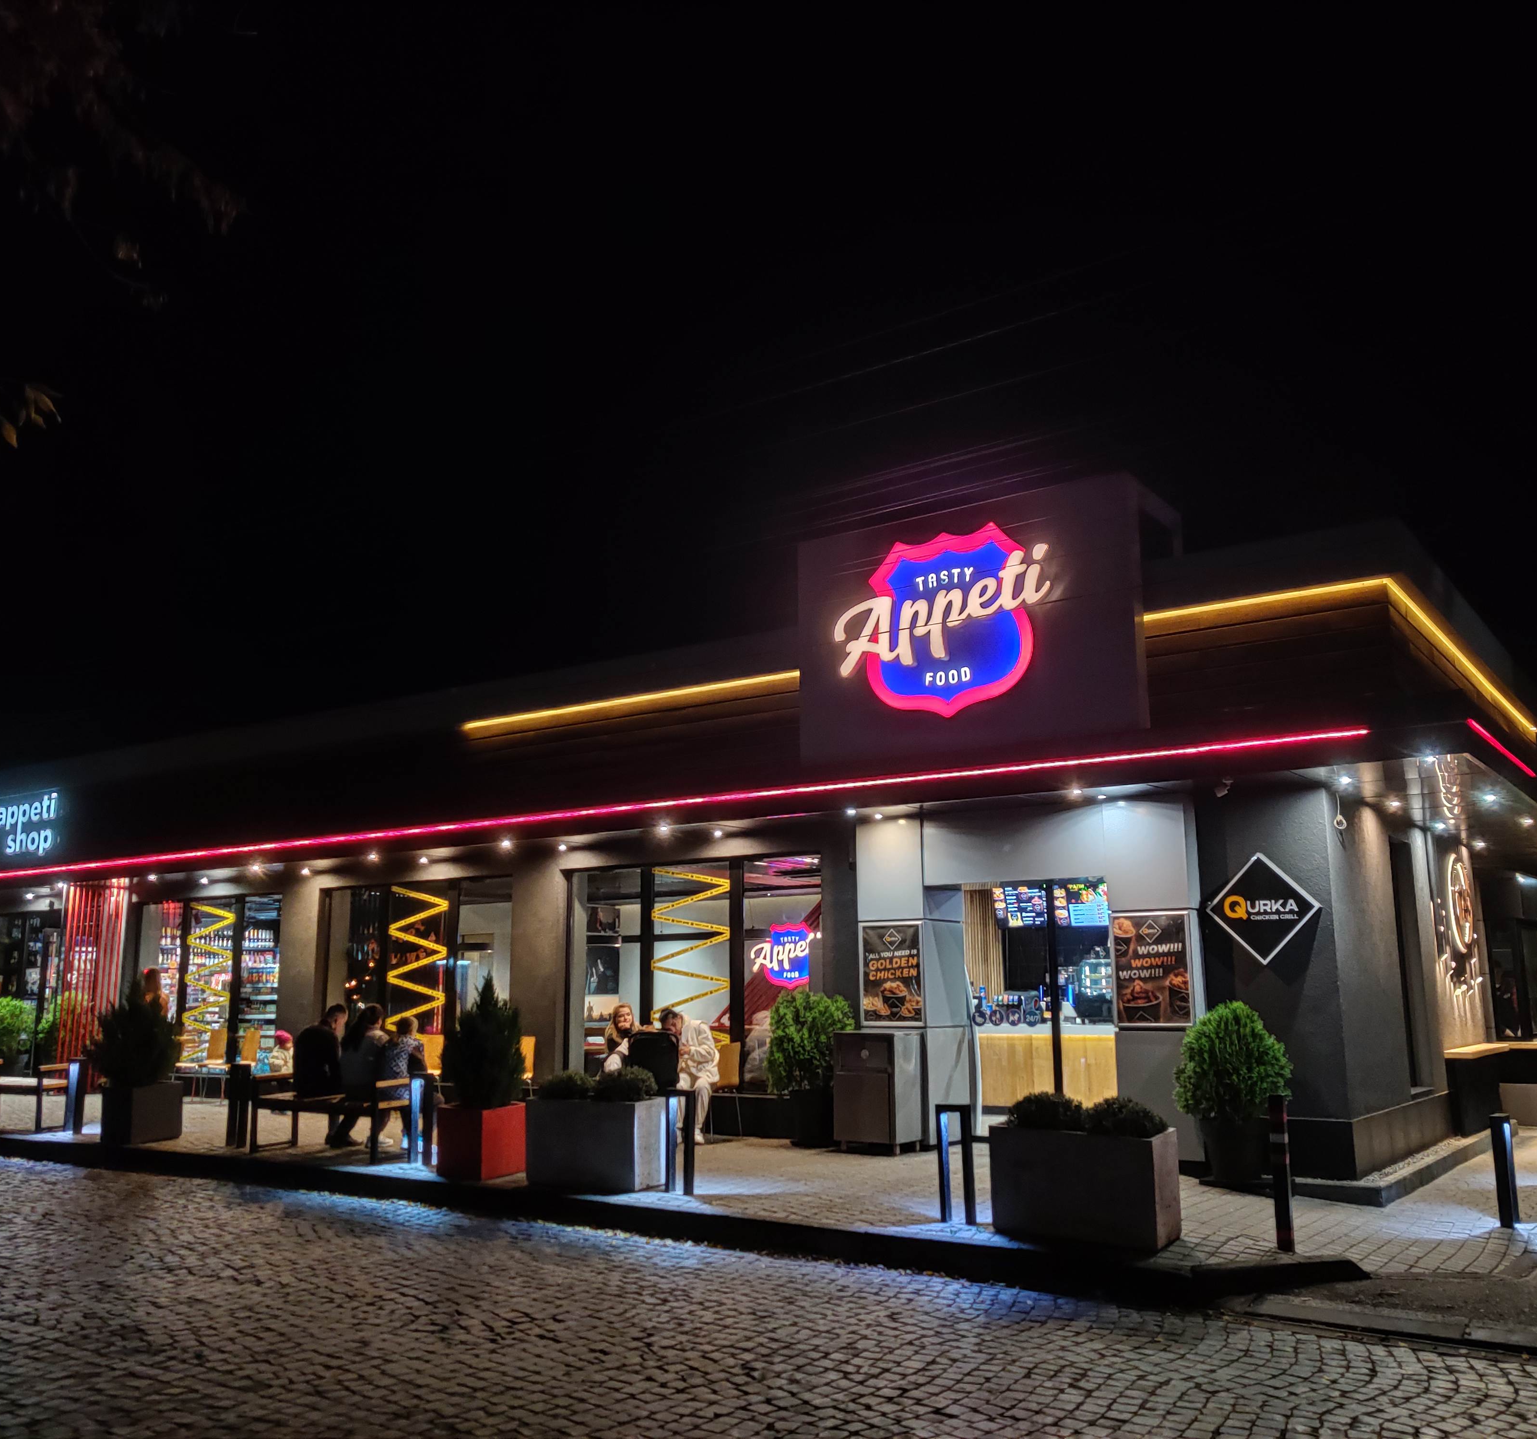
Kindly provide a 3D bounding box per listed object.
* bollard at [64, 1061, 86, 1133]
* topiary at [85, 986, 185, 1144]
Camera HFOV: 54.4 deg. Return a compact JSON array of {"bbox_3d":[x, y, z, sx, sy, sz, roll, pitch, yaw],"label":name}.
[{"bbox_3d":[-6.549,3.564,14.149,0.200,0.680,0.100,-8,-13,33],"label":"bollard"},{"bbox_3d":[-5.669,3.085,13.510,0.700,1.359,0.700,-8,-14,33],"label":"topiary"}]

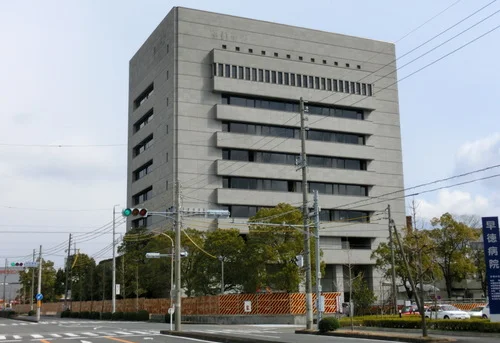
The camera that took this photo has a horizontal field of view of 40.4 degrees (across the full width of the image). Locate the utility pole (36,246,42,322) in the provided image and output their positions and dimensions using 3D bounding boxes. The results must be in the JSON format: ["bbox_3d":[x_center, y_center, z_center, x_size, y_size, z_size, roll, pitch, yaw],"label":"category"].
[{"bbox_3d":[-19.826,10.620,64.146,0.280,7.051,0.280,4,-12,-25],"label":"utility pole"}]

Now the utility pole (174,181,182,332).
[{"bbox_3d":[-3.714,4.318,35.263,0.310,7.720,0.310,4,-12,-25],"label":"utility pole"}]

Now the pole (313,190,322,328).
[{"bbox_3d":[3.250,4.244,32.776,0.200,6.687,0.200,5,-13,-24],"label":"pole"}]

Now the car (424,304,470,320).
[{"bbox_3d":[14.436,10.622,50.497,1.700,1.420,4.500,4,-12,-25],"label":"car"}]

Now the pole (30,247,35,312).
[{"bbox_3d":[-35.367,18.165,111.044,0.300,10.943,0.300,4,-12,-25],"label":"pole"}]

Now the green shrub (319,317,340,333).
[{"bbox_3d":[3.597,6.902,30.850,0.980,0.720,0.980,-1,-11,0],"label":"green shrub"}]

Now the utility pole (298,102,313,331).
[{"bbox_3d":[2.837,1.936,34.658,0.340,11.951,0.340,4,-12,-25],"label":"utility pole"}]

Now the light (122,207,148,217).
[{"bbox_3d":[-5.728,1.991,34.445,1.250,0.420,0.380,3,-12,-21],"label":"light"}]

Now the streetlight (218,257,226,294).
[{"bbox_3d":[-2.156,9.244,54.460,0.500,4.825,0.500,4,-12,-25],"label":"streetlight"}]

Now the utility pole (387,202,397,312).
[{"bbox_3d":[13.041,8.238,61.988,0.270,10.360,0.270,4,-12,-25],"label":"utility pole"}]

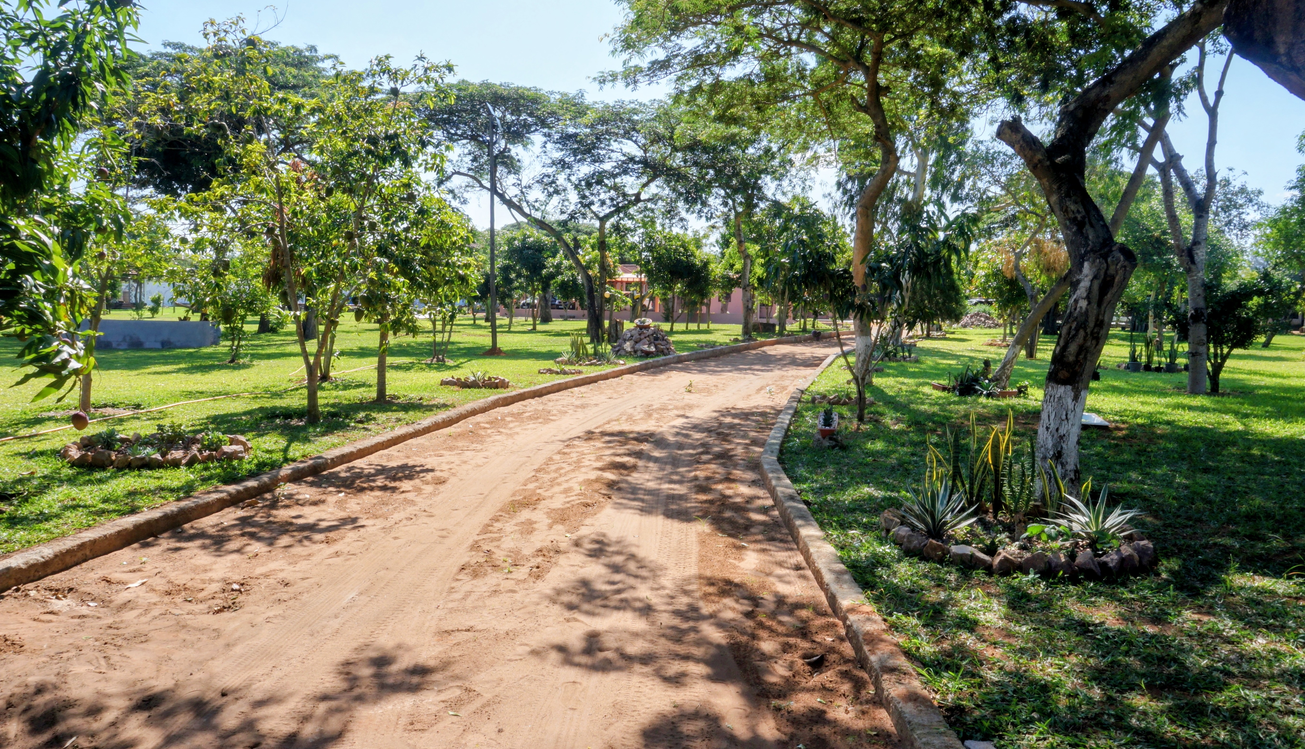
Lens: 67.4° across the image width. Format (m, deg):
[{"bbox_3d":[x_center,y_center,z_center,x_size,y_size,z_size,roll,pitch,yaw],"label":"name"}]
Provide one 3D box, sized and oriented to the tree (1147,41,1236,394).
[{"bbox_3d":[8.631,-2.646,15.641,1.630,5.920,1.600,0,5,0],"label":"tree"}]

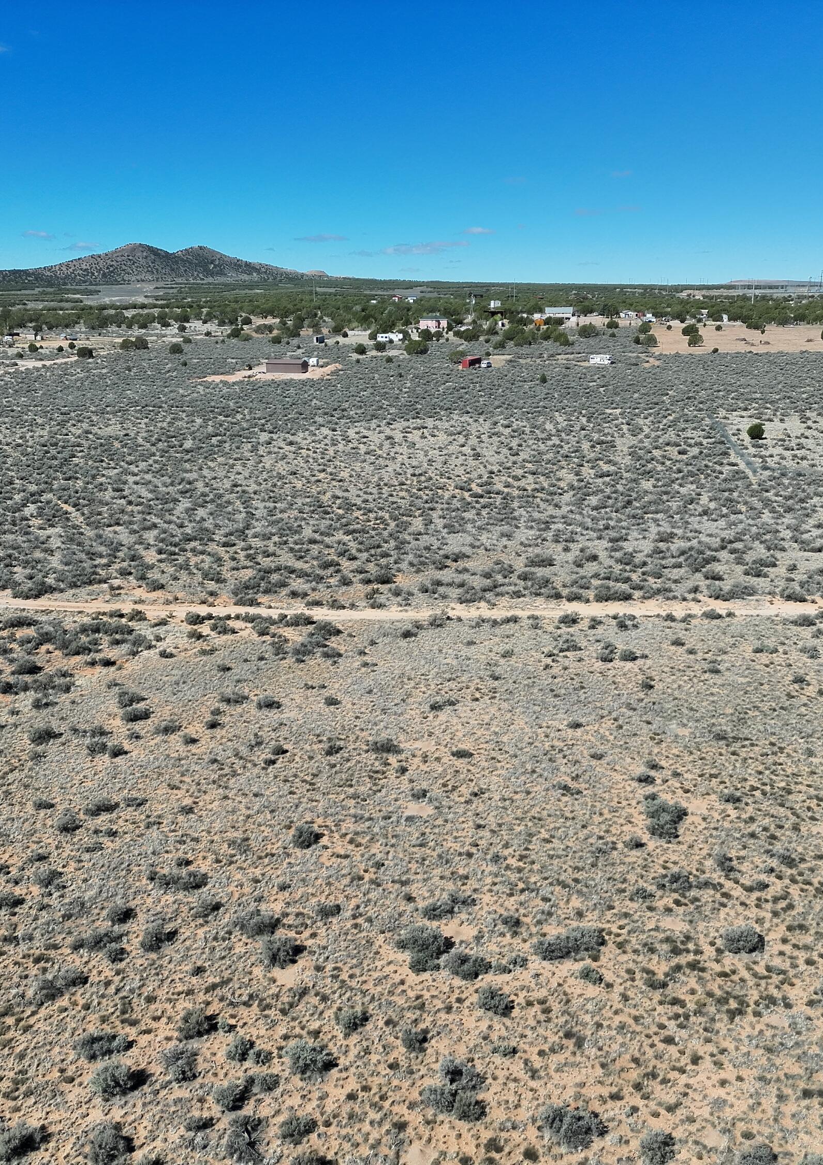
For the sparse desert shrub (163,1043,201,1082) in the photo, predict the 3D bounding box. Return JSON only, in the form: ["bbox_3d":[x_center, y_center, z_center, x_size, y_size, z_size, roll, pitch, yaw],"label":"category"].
[{"bbox_3d":[-8.655,17.816,40.337,1.350,0.900,1.420,0,16,0],"label":"sparse desert shrub"}]

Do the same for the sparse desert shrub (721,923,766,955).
[{"bbox_3d":[15.205,16.193,49.426,1.818,0.850,1.668,5,16,19],"label":"sparse desert shrub"}]

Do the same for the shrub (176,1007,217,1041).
[{"bbox_3d":[-8.209,16.631,40.686,1.396,0.985,1.354,0,16,0],"label":"shrub"}]

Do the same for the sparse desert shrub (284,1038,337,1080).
[{"bbox_3d":[-3.716,17.151,38.789,1.698,1.001,1.647,0,16,0],"label":"sparse desert shrub"}]

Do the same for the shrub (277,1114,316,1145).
[{"bbox_3d":[-4.069,19.341,38.326,1.423,0.750,1.067,-2,16,-7],"label":"shrub"}]

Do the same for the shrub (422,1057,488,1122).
[{"bbox_3d":[1.564,18.119,39.072,2.380,1.000,2.760,0,16,0],"label":"shrub"}]

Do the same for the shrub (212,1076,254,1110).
[{"bbox_3d":[-6.250,17.619,37.208,1.202,0.964,1.166,0,16,0],"label":"shrub"}]

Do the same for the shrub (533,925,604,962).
[{"bbox_3d":[6.948,15.806,47.686,3.210,0.800,1.960,-3,16,-12],"label":"shrub"}]

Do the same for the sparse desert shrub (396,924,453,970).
[{"bbox_3d":[0.533,15.781,47.221,2.400,1.100,2.580,0,16,0],"label":"sparse desert shrub"}]

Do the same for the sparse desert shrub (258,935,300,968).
[{"bbox_3d":[-5.923,16.440,48.448,1.659,0.900,1.636,-2,16,-8],"label":"sparse desert shrub"}]

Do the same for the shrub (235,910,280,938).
[{"bbox_3d":[-6.768,14.958,47.294,1.954,0.728,1.896,0,16,0],"label":"shrub"}]

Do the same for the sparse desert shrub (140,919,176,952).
[{"bbox_3d":[-11.485,15.614,48.094,1.220,0.950,1.400,0,16,0],"label":"sparse desert shrub"}]

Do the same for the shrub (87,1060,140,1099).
[{"bbox_3d":[-10.570,17.425,37.811,1.524,1.001,1.478,0,16,0],"label":"shrub"}]

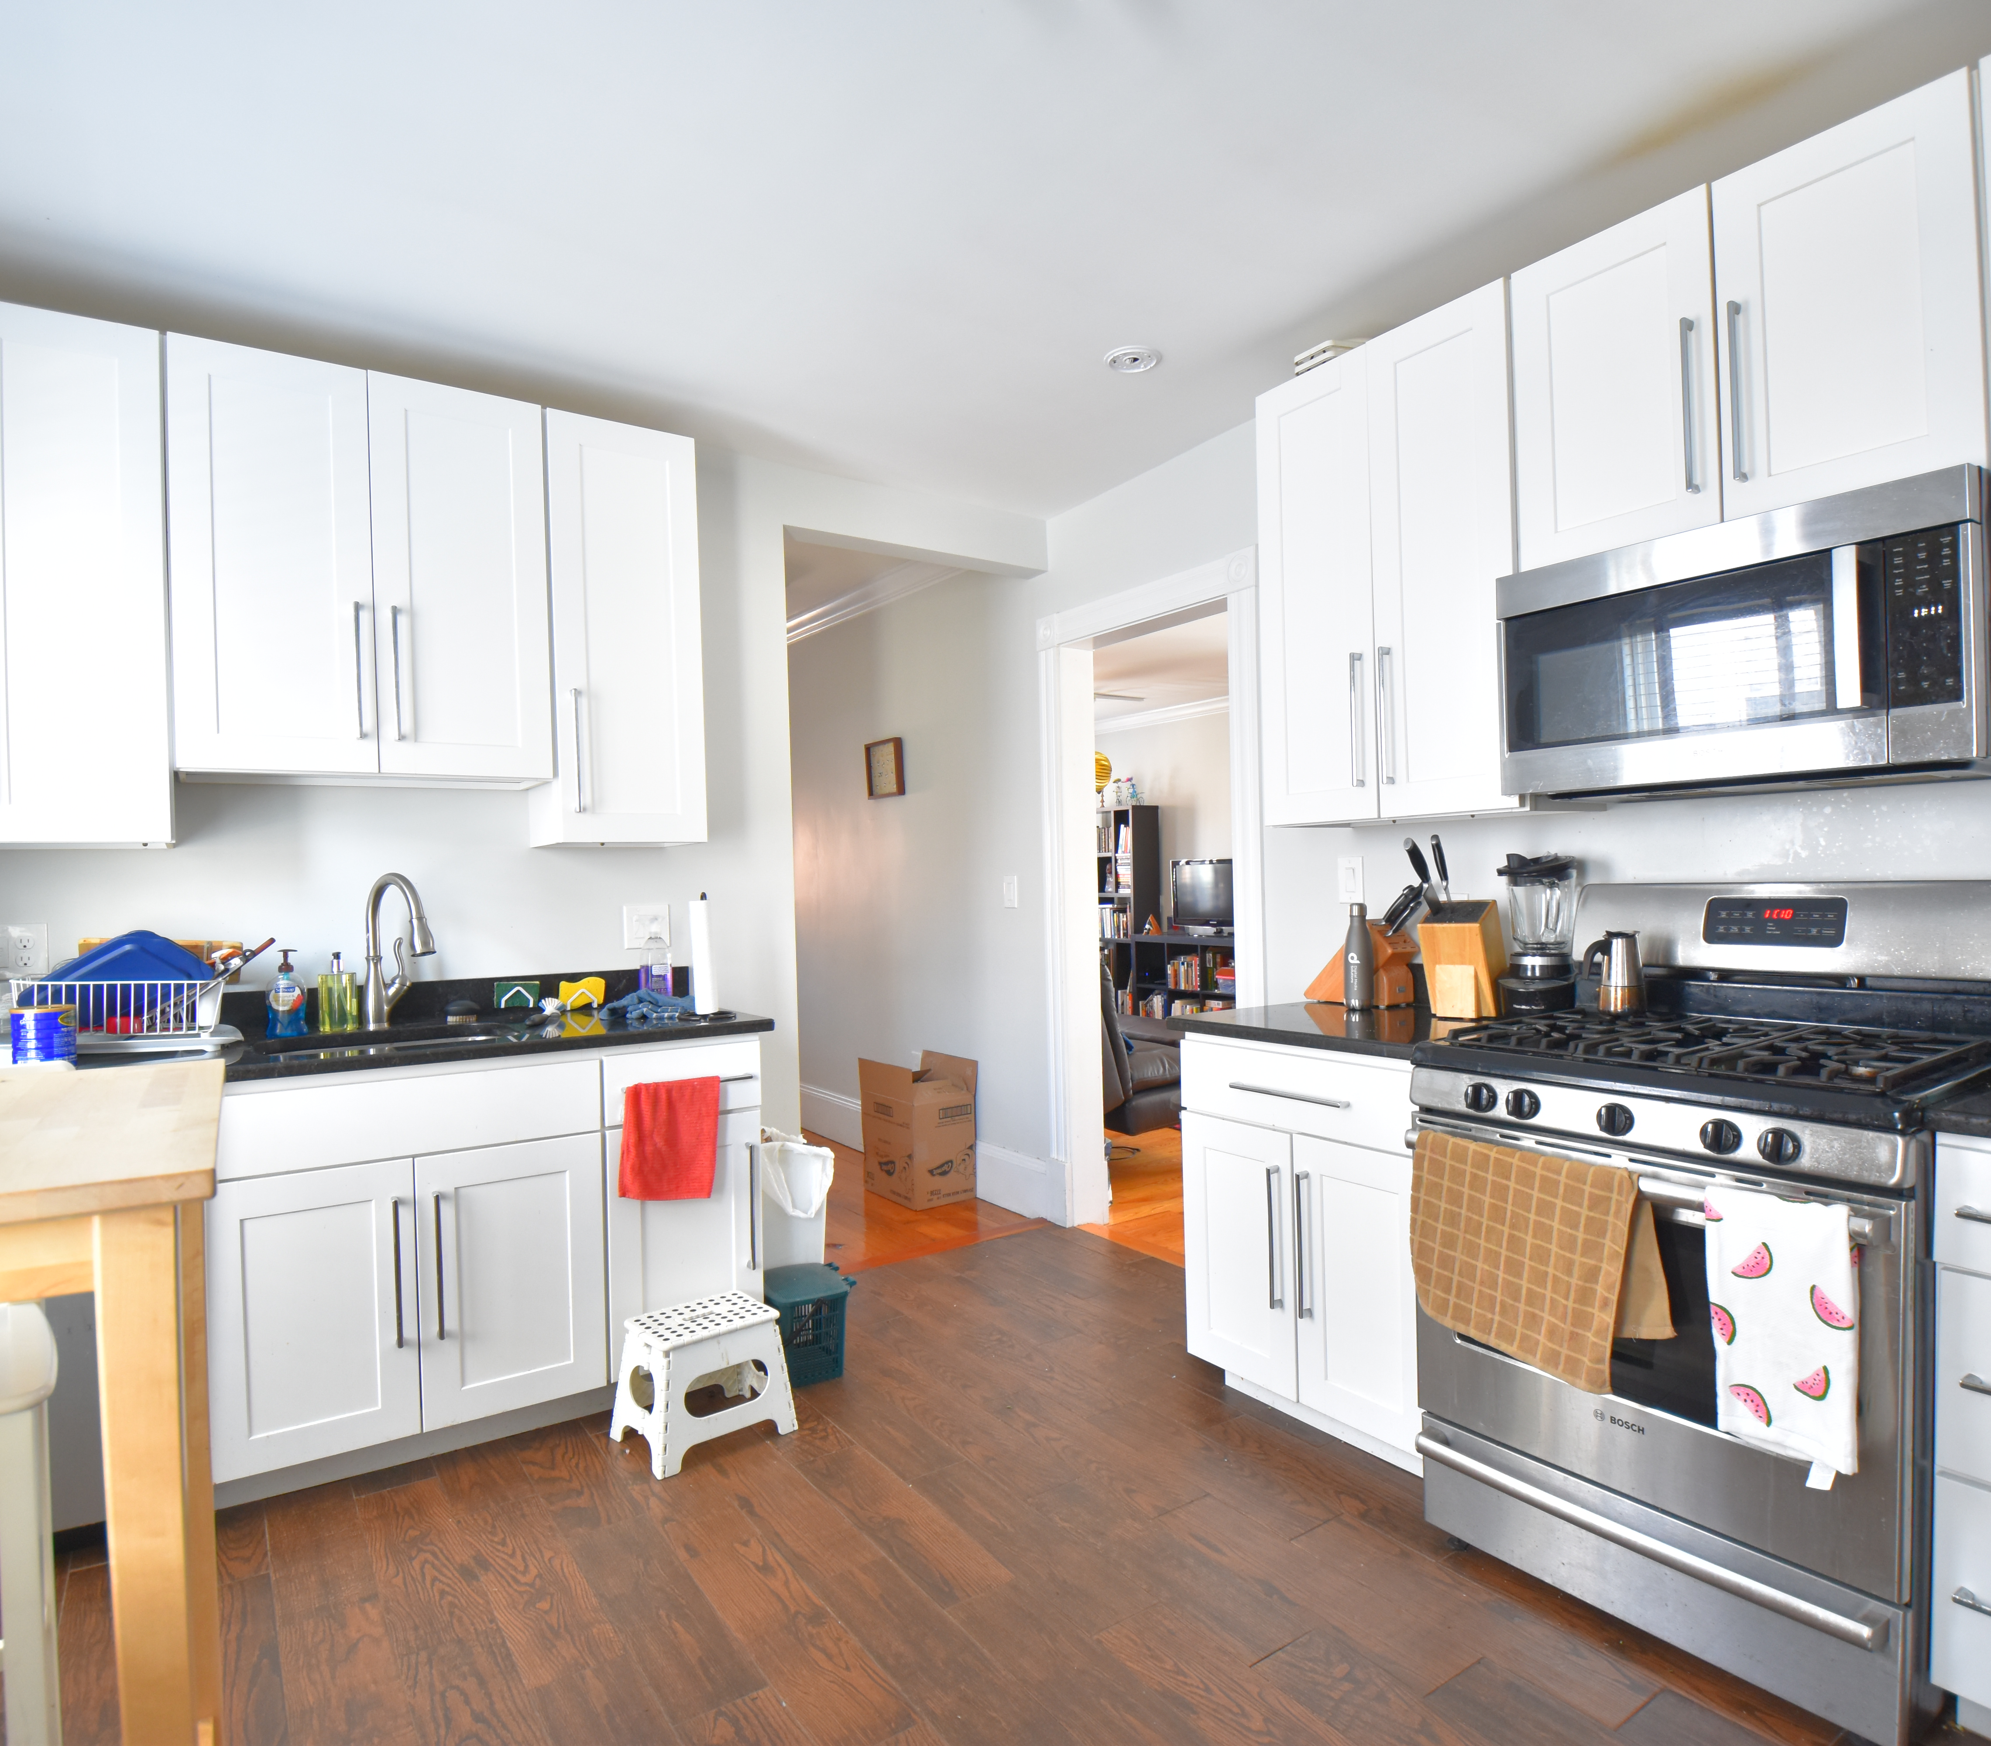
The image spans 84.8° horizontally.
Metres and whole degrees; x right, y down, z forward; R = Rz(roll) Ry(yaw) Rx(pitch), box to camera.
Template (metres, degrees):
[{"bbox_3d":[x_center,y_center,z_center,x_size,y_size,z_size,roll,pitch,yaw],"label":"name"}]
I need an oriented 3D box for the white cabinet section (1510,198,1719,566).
[{"bbox_3d":[1.295,-0.922,2.188,0.320,0.606,0.376,-1,0,-38],"label":"white cabinet section"}]

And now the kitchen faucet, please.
[{"bbox_3d":[-1.460,0.190,2.665,0.240,0.396,0.095,-2,0,36],"label":"kitchen faucet"}]

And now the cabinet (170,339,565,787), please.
[{"bbox_3d":[-1.518,-0.689,2.661,0.760,0.925,0.340,-1,0,-31],"label":"cabinet"}]

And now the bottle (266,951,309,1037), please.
[{"bbox_3d":[-1.728,0.296,2.665,0.085,0.212,0.055,-1,-1,-31],"label":"bottle"}]

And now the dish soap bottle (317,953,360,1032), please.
[{"bbox_3d":[-1.642,0.299,2.723,0.072,0.200,0.058,-1,-1,-31],"label":"dish soap bottle"}]

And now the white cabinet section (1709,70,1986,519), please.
[{"bbox_3d":[1.527,-0.931,1.913,0.330,0.610,0.350,-1,0,-38],"label":"white cabinet section"}]

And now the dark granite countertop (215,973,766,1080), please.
[{"bbox_3d":[-1.348,0.356,2.660,1.470,0.130,0.620,-1,-1,-31],"label":"dark granite countertop"}]

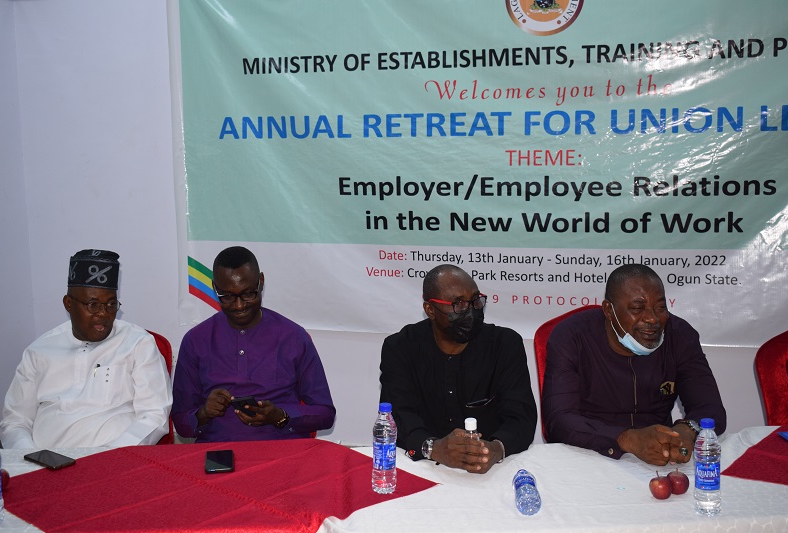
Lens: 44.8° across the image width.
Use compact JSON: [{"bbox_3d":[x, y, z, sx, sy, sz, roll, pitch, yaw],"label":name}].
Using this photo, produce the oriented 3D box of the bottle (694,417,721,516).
[{"bbox_3d":[0.765,0.484,2.317,0.063,0.230,0.063,-1,7,0],"label":"bottle"}]

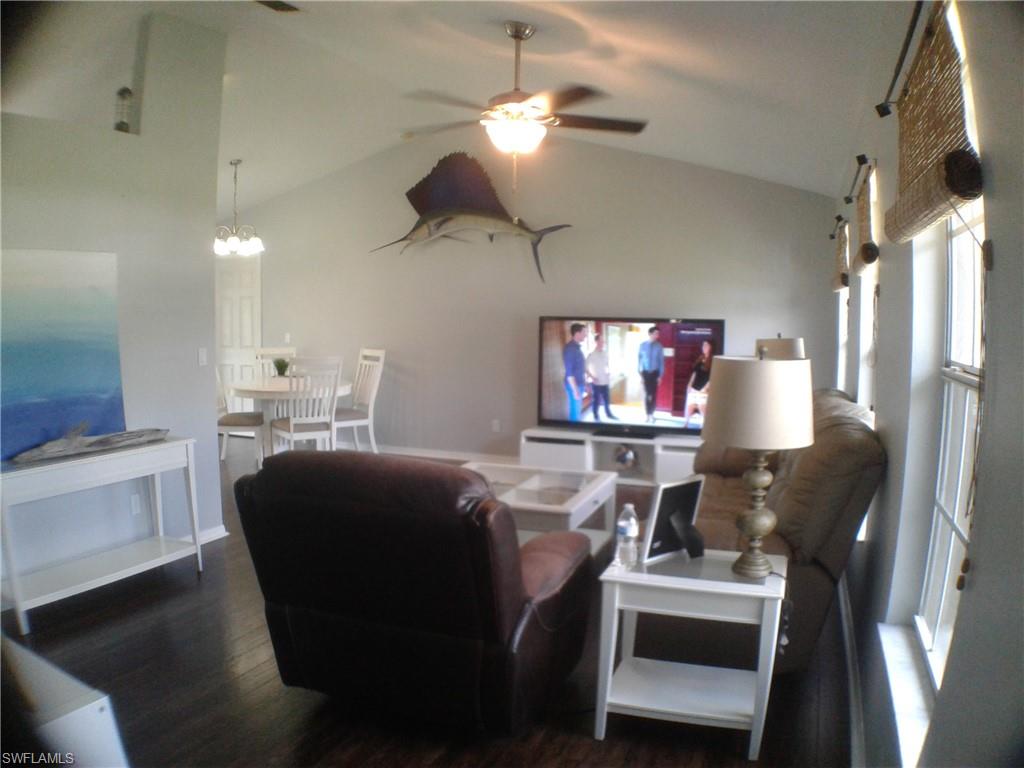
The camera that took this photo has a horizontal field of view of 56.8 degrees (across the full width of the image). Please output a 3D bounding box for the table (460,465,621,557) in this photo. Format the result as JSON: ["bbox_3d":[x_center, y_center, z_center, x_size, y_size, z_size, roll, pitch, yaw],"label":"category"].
[{"bbox_3d":[-0.007,0.745,4.800,0.910,0.500,0.910,2,6,18],"label":"table"}]

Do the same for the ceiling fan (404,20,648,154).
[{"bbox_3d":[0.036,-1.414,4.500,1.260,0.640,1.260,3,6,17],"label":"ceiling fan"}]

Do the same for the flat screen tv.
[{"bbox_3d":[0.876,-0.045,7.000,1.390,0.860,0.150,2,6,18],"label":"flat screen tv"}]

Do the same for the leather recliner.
[{"bbox_3d":[-0.348,0.662,3.726,1.000,0.970,0.980,3,6,17],"label":"leather recliner"}]

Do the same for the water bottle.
[{"bbox_3d":[0.359,0.469,2.930,0.067,0.207,0.067,2,6,18],"label":"water bottle"}]

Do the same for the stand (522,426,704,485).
[{"bbox_3d":[0.865,0.566,7.100,1.570,0.370,0.400,2,6,18],"label":"stand"}]

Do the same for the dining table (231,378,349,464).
[{"bbox_3d":[-1.879,0.344,8.050,1.040,0.750,1.040,1,5,0],"label":"dining table"}]

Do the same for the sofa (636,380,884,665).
[{"bbox_3d":[1.182,0.566,4.450,0.920,0.950,1.950,2,6,18],"label":"sofa"}]

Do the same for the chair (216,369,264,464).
[{"bbox_3d":[-2.154,0.223,7.400,0.500,0.920,0.440,-1,6,-13],"label":"chair"}]

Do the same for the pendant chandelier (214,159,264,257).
[{"bbox_3d":[-2.289,-1.482,7.950,0.440,0.820,0.440,3,6,17],"label":"pendant chandelier"}]

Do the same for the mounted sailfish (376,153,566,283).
[{"bbox_3d":[-0.364,-1.469,8.300,1.820,1.120,0.280,3,6,17],"label":"mounted sailfish"}]

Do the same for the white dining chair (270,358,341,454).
[{"bbox_3d":[-1.560,0.268,7.150,0.440,0.940,0.500,-3,7,-31],"label":"white dining chair"}]

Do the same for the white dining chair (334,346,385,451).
[{"bbox_3d":[-1.391,0.163,8.550,0.530,0.980,0.460,-3,7,-39],"label":"white dining chair"}]

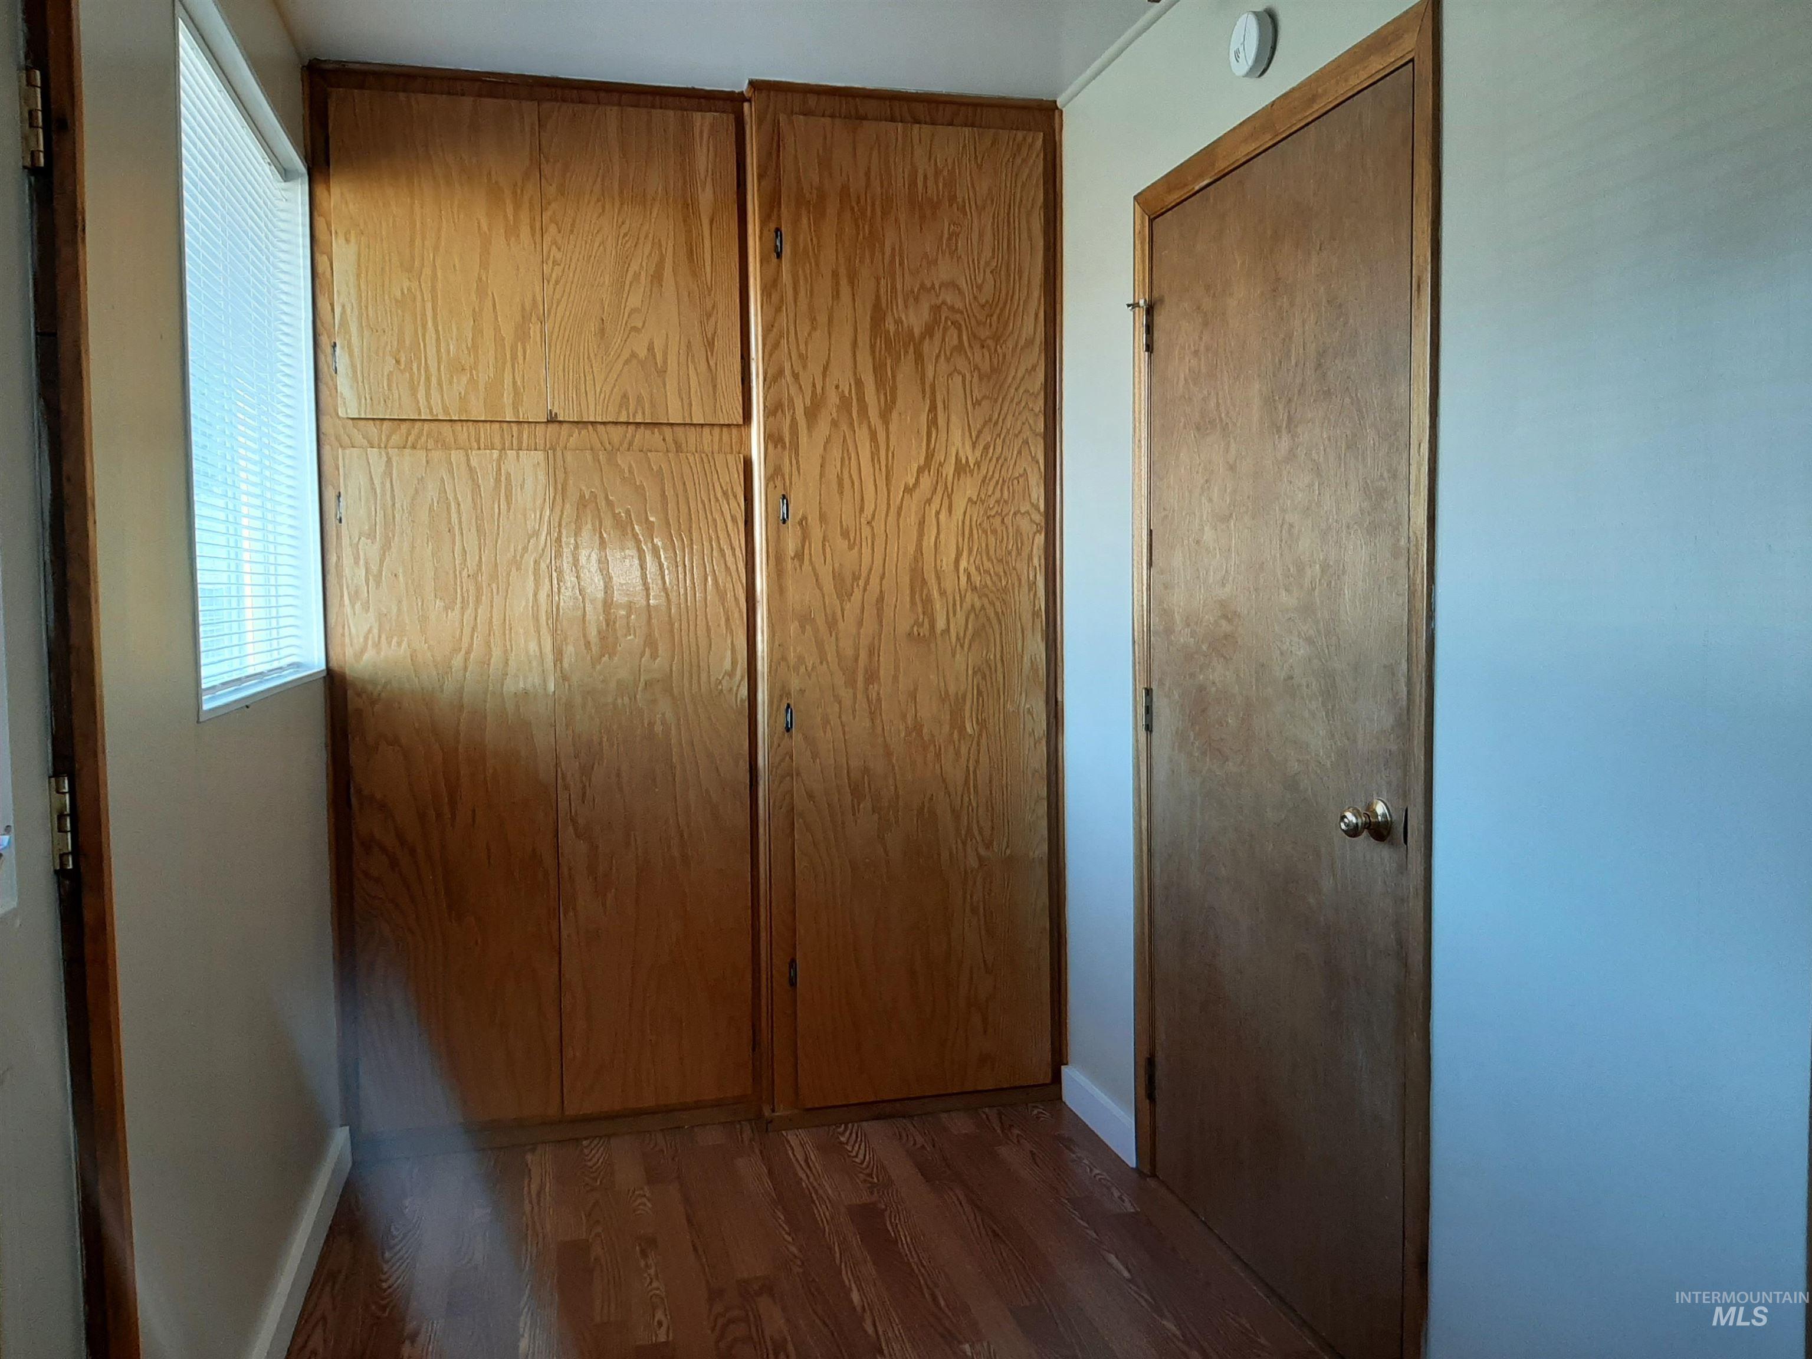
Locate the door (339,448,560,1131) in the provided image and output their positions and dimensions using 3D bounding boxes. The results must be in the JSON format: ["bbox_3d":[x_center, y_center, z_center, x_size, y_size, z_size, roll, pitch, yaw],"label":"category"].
[{"bbox_3d":[-1.037,0.262,3.127,0.451,1.562,0.030,-2,4,-14],"label":"door"}]

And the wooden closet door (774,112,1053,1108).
[{"bbox_3d":[0.021,-0.161,3.277,0.755,2.444,0.045,-2,4,-14],"label":"wooden closet door"}]

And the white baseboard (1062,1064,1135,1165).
[{"bbox_3d":[0.460,1.027,3.236,0.018,0.107,0.436,-2,4,-14],"label":"white baseboard"}]

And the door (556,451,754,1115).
[{"bbox_3d":[-0.598,0.254,3.236,0.455,1.568,0.030,-2,4,-14],"label":"door"}]

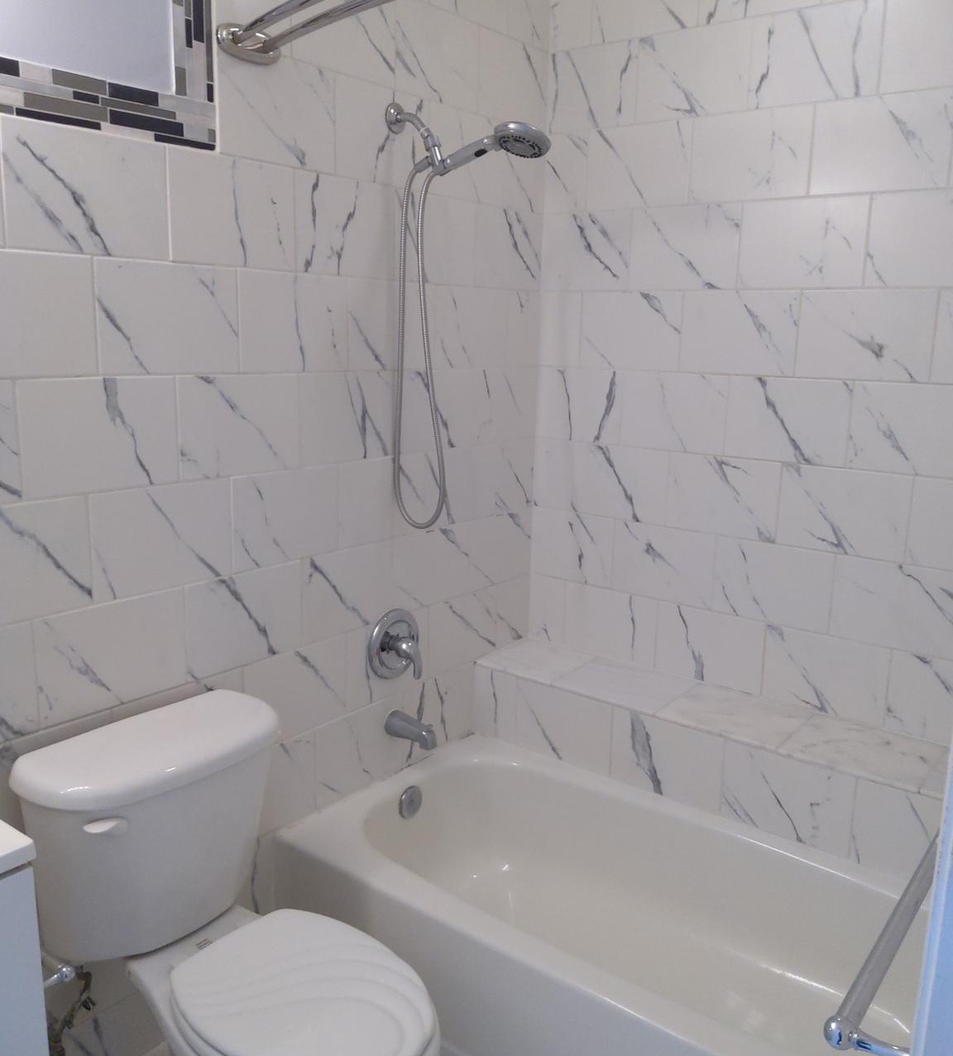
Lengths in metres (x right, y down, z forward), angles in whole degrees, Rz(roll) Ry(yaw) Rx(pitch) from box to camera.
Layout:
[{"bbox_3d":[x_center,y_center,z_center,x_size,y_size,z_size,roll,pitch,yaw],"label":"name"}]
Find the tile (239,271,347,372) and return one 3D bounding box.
[{"bbox_3d":[-0.378,-0.428,1.992,0.010,0.201,0.299,10,15,37],"label":"tile"}]

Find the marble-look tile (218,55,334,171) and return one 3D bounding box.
[{"bbox_3d":[-0.394,-0.820,1.881,0.010,0.201,0.296,10,15,37],"label":"marble-look tile"}]

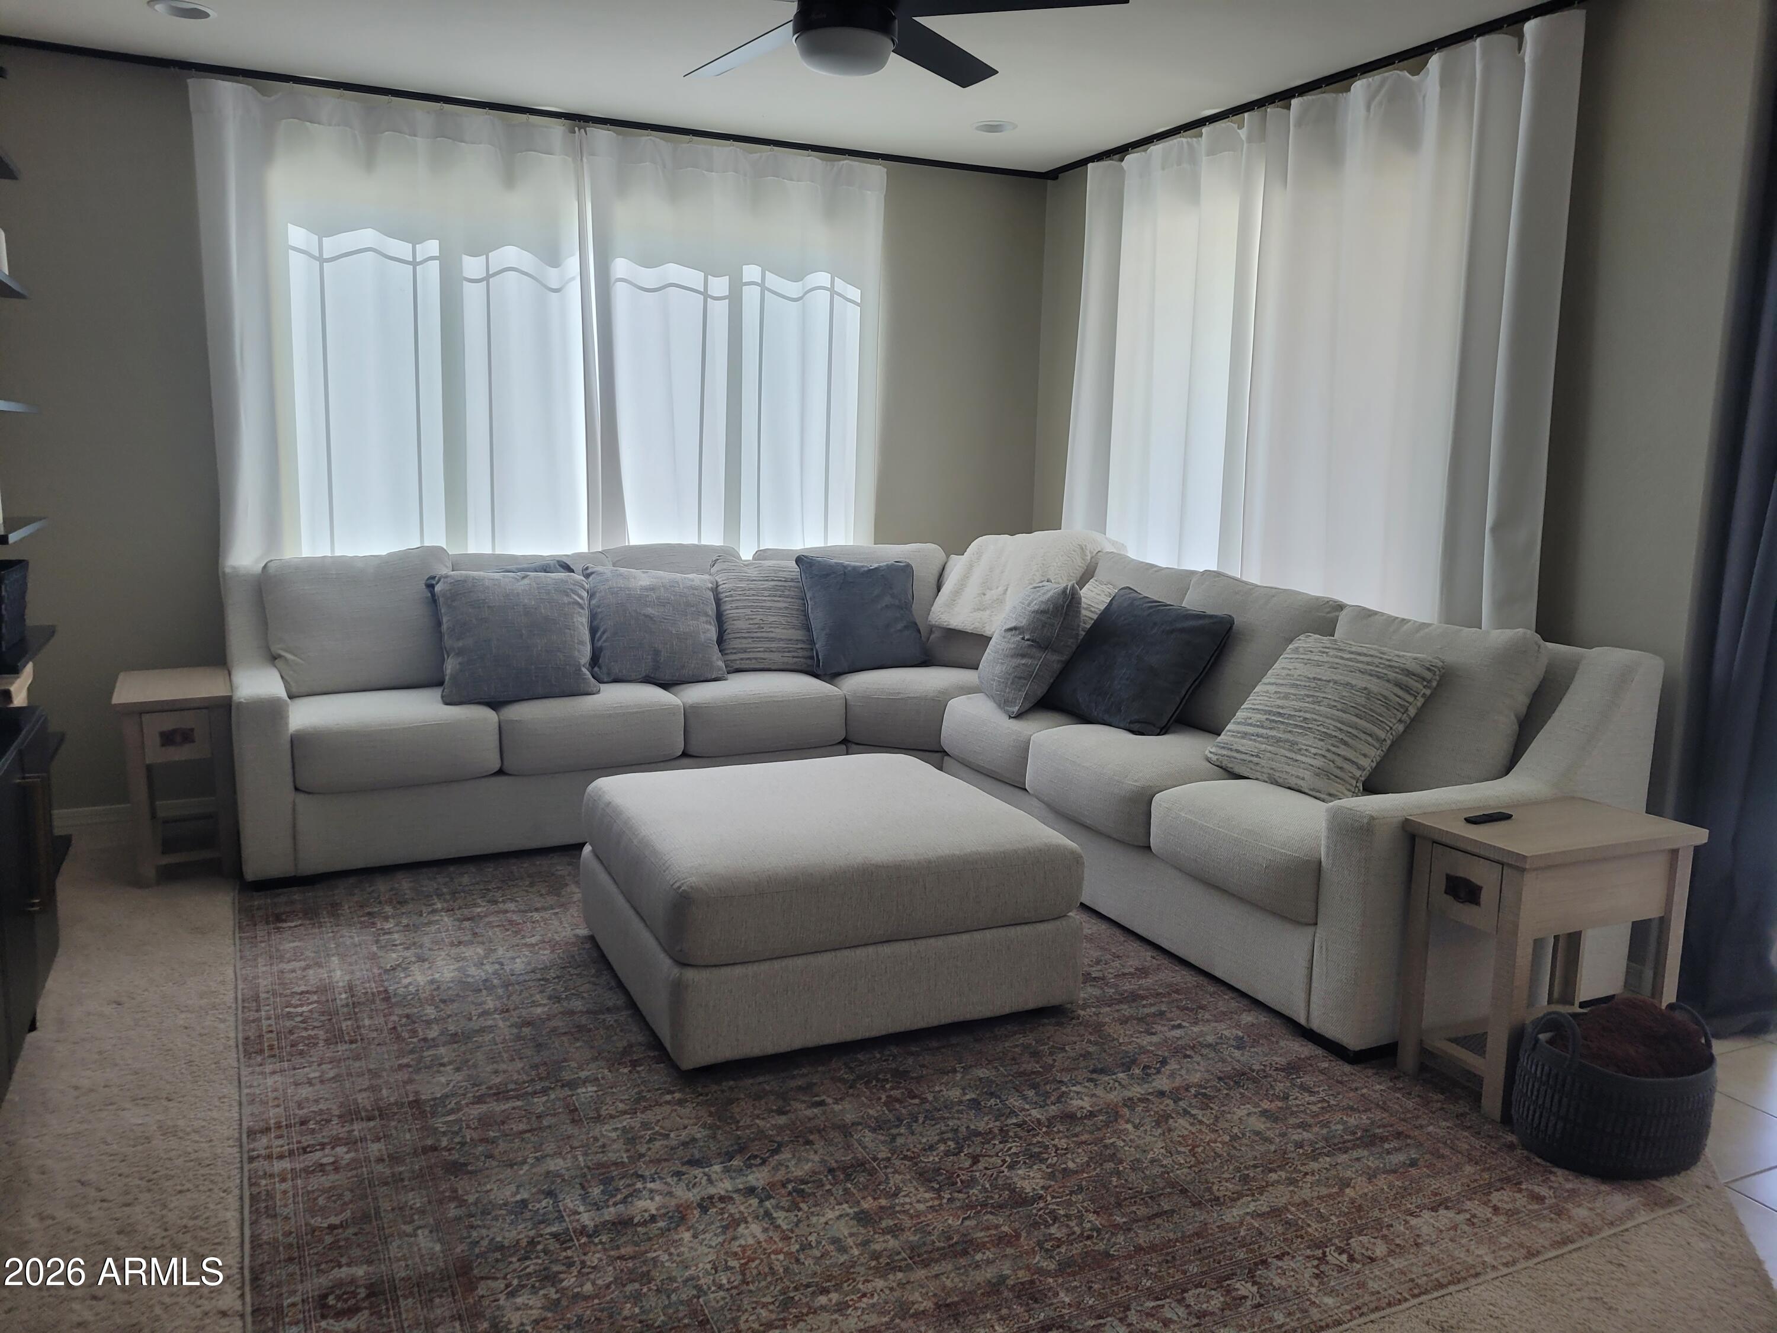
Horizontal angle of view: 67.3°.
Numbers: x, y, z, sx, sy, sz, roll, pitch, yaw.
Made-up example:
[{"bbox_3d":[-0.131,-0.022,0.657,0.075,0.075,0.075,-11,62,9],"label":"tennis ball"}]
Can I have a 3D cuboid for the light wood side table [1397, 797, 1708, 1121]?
[{"bbox_3d":[1.524,0.662,3.116,0.574,0.608,0.337,-3,10,-26],"label":"light wood side table"}]

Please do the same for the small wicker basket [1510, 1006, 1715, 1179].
[{"bbox_3d":[1.545,0.877,2.845,0.395,0.266,0.350,-3,10,-26],"label":"small wicker basket"}]

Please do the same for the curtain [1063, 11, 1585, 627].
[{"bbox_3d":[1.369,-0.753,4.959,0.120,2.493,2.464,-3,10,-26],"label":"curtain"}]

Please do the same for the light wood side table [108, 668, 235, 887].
[{"bbox_3d":[-2.404,0.366,4.543,0.337,0.608,0.574,-3,10,-26],"label":"light wood side table"}]

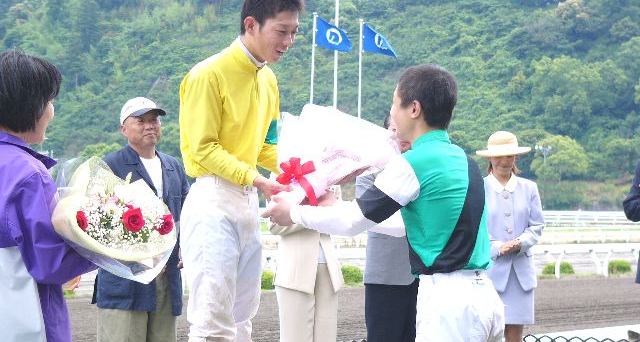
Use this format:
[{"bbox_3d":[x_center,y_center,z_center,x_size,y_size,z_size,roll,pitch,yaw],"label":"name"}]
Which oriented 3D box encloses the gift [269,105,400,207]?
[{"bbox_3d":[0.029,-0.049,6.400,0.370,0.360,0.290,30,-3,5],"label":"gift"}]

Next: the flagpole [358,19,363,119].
[{"bbox_3d":[1.760,-1.796,95.000,0.100,10.300,0.100,1,-1,0],"label":"flagpole"}]

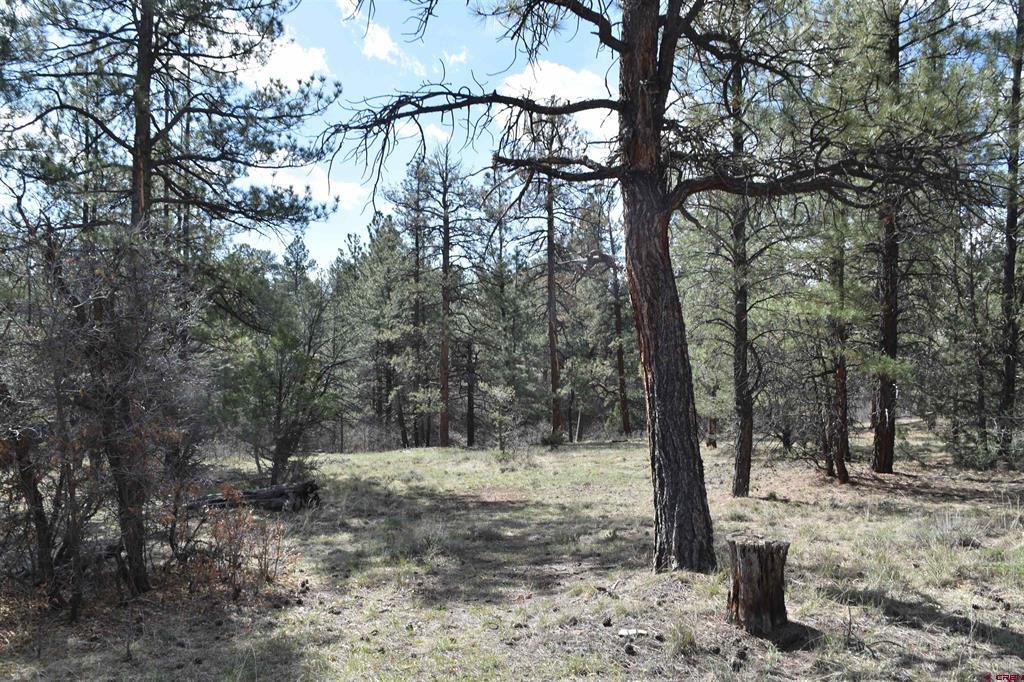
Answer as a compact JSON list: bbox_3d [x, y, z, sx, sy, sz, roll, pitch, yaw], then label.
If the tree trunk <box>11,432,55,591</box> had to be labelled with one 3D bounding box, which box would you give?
[{"bbox_3d":[-3.710,1.319,6.600,0.280,1.220,0.200,0,-2,0],"label":"tree trunk"}]

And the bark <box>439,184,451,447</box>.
[{"bbox_3d":[-1.820,-0.688,23.000,0.290,7.060,0.280,0,-2,0],"label":"bark"}]

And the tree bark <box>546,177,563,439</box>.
[{"bbox_3d":[1.211,-0.954,24.300,0.370,7.460,0.320,0,-2,0],"label":"tree bark"}]

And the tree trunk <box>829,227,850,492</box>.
[{"bbox_3d":[5.337,0.236,13.900,0.310,4.200,0.260,0,-2,0],"label":"tree trunk"}]

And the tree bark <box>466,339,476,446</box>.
[{"bbox_3d":[-1.092,1.389,23.000,0.240,2.910,0.220,0,-2,0],"label":"tree bark"}]

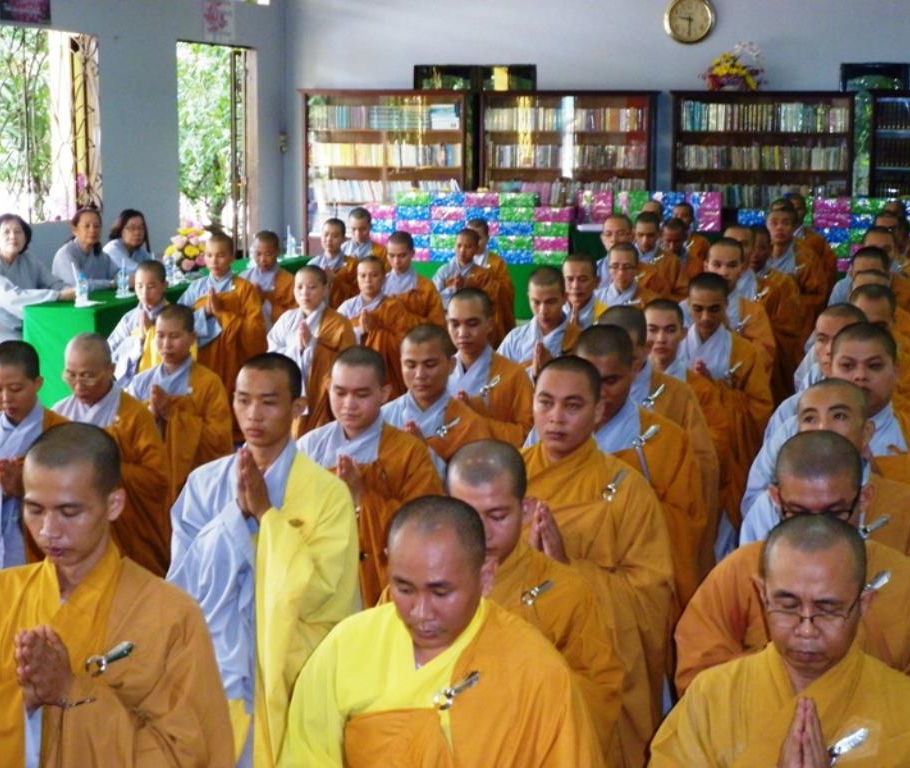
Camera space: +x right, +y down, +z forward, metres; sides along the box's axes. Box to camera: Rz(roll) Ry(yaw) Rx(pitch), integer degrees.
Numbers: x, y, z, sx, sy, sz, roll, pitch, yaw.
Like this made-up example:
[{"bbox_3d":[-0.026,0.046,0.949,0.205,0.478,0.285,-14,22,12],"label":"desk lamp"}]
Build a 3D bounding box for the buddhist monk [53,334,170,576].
[{"bbox_3d":[-1.147,0.359,5.975,0.470,1.058,0.530,3,9,16],"label":"buddhist monk"}]

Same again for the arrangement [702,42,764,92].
[{"bbox_3d":[2.102,-2.396,13.842,0.468,0.355,0.360,3,8,16],"label":"arrangement"}]

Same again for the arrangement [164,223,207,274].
[{"bbox_3d":[-1.685,-0.853,11.535,0.300,0.330,0.310,0,8,0],"label":"arrangement"}]

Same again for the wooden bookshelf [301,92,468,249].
[{"bbox_3d":[-0.531,-1.343,14.775,1.379,2.027,0.360,3,8,16],"label":"wooden bookshelf"}]

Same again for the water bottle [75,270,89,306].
[{"bbox_3d":[-2.072,-0.531,10.200,0.066,0.200,0.066,0,8,0],"label":"water bottle"}]

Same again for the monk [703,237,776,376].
[{"bbox_3d":[1.307,-0.067,8.848,0.520,1.195,0.620,3,8,16],"label":"monk"}]

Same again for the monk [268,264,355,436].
[{"bbox_3d":[-0.684,-0.074,9.022,0.450,1.028,0.530,3,9,16],"label":"monk"}]

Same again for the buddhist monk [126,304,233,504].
[{"bbox_3d":[-1.124,0.158,7.627,0.500,1.077,0.620,3,8,16],"label":"buddhist monk"}]

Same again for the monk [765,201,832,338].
[{"bbox_3d":[2.052,-0.525,11.534,0.480,1.208,0.530,4,9,22],"label":"monk"}]

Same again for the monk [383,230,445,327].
[{"bbox_3d":[-0.298,-0.332,10.838,0.500,1.144,0.620,3,9,19],"label":"monk"}]

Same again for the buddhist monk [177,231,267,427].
[{"bbox_3d":[-1.177,-0.210,9.482,0.470,1.161,0.530,3,9,18],"label":"buddhist monk"}]

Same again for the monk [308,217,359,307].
[{"bbox_3d":[-0.734,-0.492,11.578,0.460,1.109,0.530,3,9,16],"label":"monk"}]

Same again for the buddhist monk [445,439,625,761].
[{"bbox_3d":[0.082,0.672,3.838,0.540,1.143,0.650,3,9,21],"label":"buddhist monk"}]

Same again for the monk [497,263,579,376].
[{"bbox_3d":[0.425,0.048,8.188,0.520,1.147,0.620,3,9,21],"label":"monk"}]

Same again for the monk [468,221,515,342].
[{"bbox_3d":[0.167,-0.493,11.627,0.460,1.103,0.530,3,9,18],"label":"monk"}]

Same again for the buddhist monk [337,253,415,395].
[{"bbox_3d":[-0.406,-0.152,9.523,0.450,1.038,0.530,3,9,16],"label":"buddhist monk"}]

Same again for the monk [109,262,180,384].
[{"bbox_3d":[-1.529,-0.113,9.432,0.480,1.098,0.620,3,8,16],"label":"monk"}]

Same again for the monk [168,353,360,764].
[{"bbox_3d":[-0.444,0.505,4.554,0.460,1.189,0.530,3,9,17],"label":"monk"}]

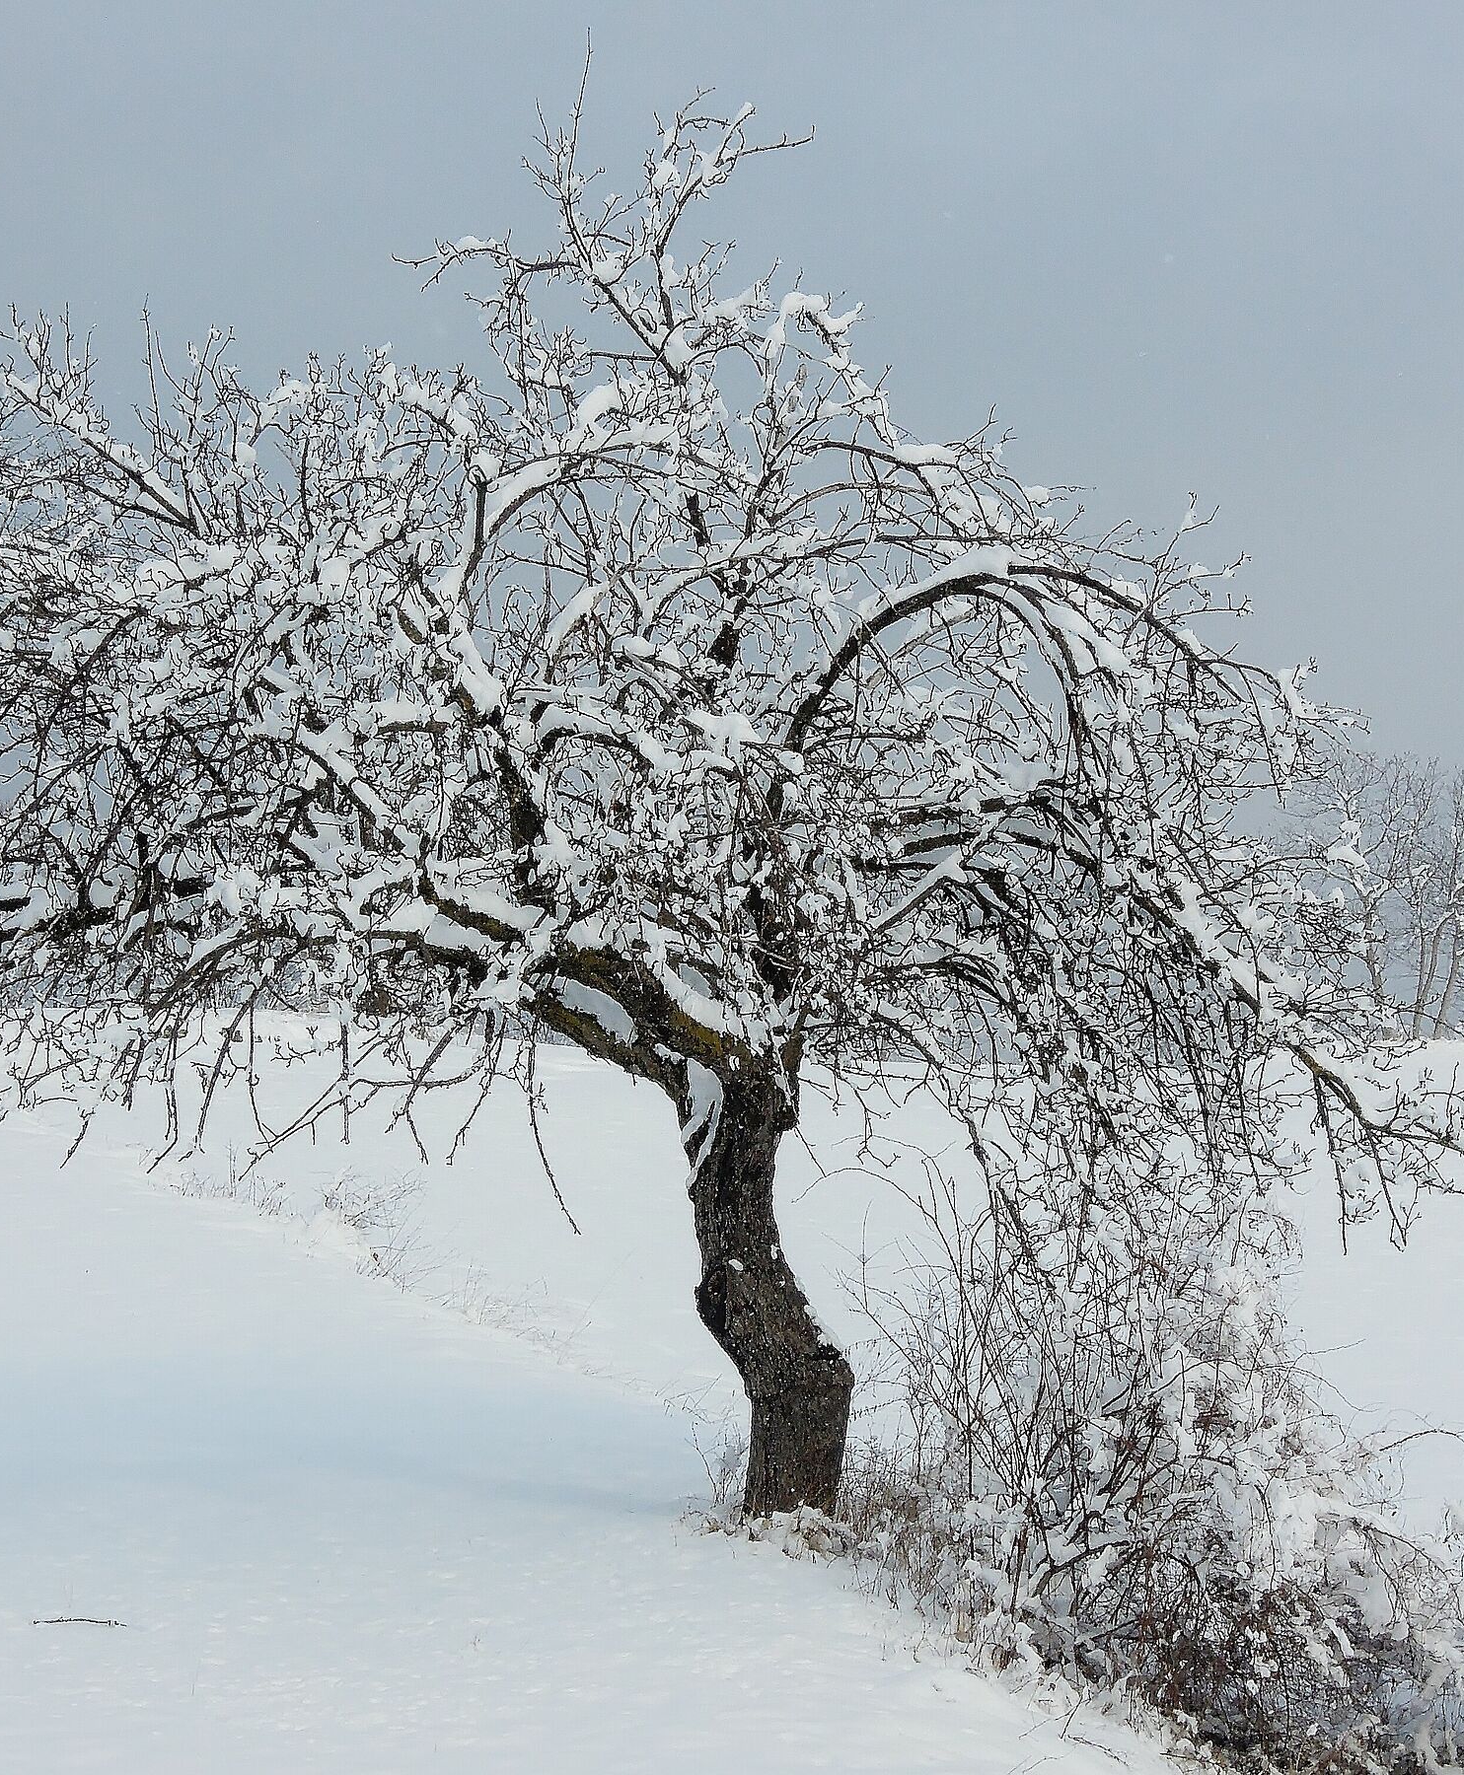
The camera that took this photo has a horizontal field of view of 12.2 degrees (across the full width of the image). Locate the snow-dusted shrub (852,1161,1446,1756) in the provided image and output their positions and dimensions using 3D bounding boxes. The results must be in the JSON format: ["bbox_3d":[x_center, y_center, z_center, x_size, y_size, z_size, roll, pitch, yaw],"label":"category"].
[{"bbox_3d":[1.253,1.763,20.600,1.811,1.772,1.700,0,-1,0],"label":"snow-dusted shrub"}]

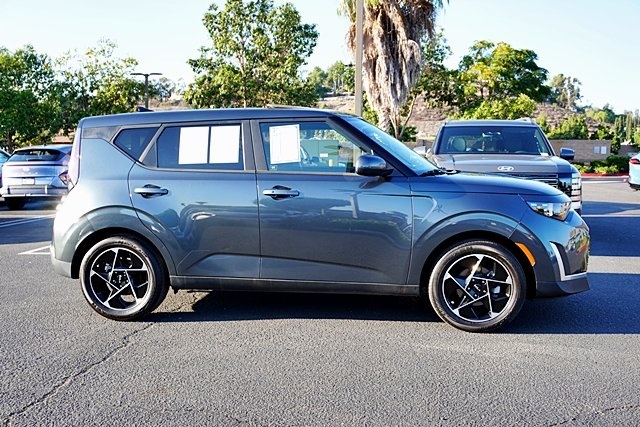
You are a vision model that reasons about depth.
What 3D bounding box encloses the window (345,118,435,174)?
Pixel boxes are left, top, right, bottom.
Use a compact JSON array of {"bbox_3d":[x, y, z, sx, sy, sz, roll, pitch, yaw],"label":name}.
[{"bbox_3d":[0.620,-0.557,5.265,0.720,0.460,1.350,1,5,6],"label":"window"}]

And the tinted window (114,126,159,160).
[{"bbox_3d":[-1.378,-0.527,4.818,0.330,0.250,0.070,1,-5,6],"label":"tinted window"}]

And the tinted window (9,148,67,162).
[{"bbox_3d":[-6.764,-1.386,15.300,1.300,0.330,0.350,0,5,-3],"label":"tinted window"}]

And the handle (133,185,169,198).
[{"bbox_3d":[-1.227,-0.161,4.675,0.255,0.085,0.060,1,5,8],"label":"handle"}]

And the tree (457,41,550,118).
[{"bbox_3d":[14.047,-10.334,49.000,7.100,5.800,6.300,1,5,16],"label":"tree"}]

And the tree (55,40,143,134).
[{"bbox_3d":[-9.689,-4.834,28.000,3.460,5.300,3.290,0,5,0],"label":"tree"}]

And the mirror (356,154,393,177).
[{"bbox_3d":[0.367,-0.330,4.385,0.210,0.160,0.230,1,5,8],"label":"mirror"}]

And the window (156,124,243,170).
[{"bbox_3d":[-0.890,-0.495,4.734,0.640,0.345,0.070,1,-5,6],"label":"window"}]

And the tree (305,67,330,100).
[{"bbox_3d":[-0.246,-21.489,105.000,3.540,5.090,3.370,0,5,0],"label":"tree"}]

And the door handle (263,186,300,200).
[{"bbox_3d":[-0.275,-0.143,4.572,0.265,0.085,0.060,1,5,6],"label":"door handle"}]

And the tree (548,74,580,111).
[{"bbox_3d":[40.107,-19.849,105.000,4.720,5.730,4.490,0,5,0],"label":"tree"}]

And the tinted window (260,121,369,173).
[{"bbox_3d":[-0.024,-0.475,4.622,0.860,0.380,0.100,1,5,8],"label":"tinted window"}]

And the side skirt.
[{"bbox_3d":[-0.193,0.525,4.632,1.820,0.105,0.100,1,5,8],"label":"side skirt"}]

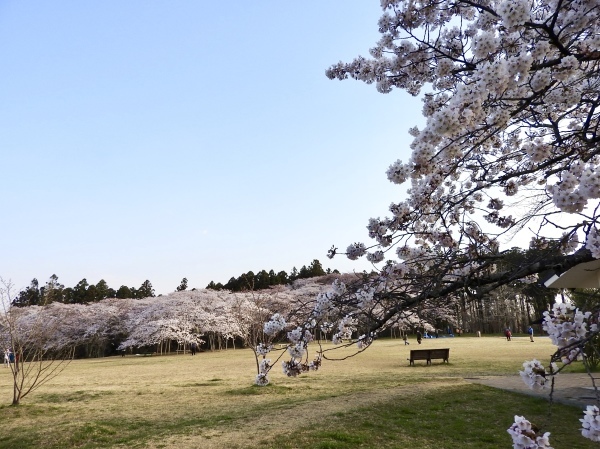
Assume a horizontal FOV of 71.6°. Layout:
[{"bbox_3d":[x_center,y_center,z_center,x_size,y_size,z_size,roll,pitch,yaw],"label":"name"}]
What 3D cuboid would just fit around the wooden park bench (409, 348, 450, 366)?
[{"bbox_3d":[6.393,6.578,20.600,1.910,0.730,0.600,-1,-15,-4],"label":"wooden park bench"}]

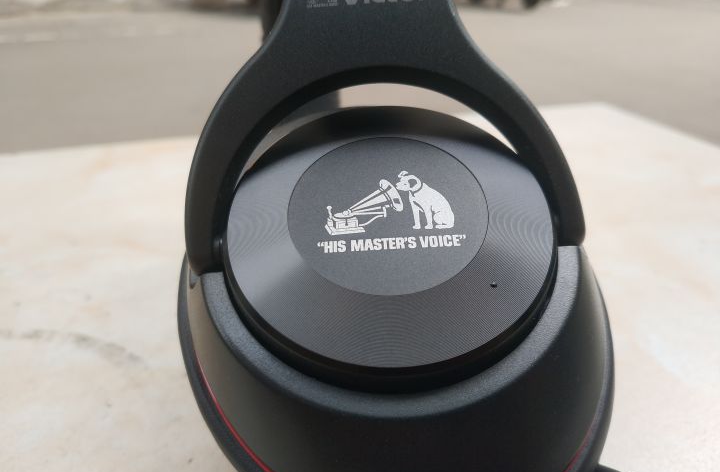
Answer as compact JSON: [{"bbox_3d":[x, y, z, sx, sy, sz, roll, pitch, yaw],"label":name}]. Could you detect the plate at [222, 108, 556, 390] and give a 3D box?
[{"bbox_3d":[0.005,-0.002,0.115,0.054,0.008,0.054,-3,54,1],"label":"plate"}]

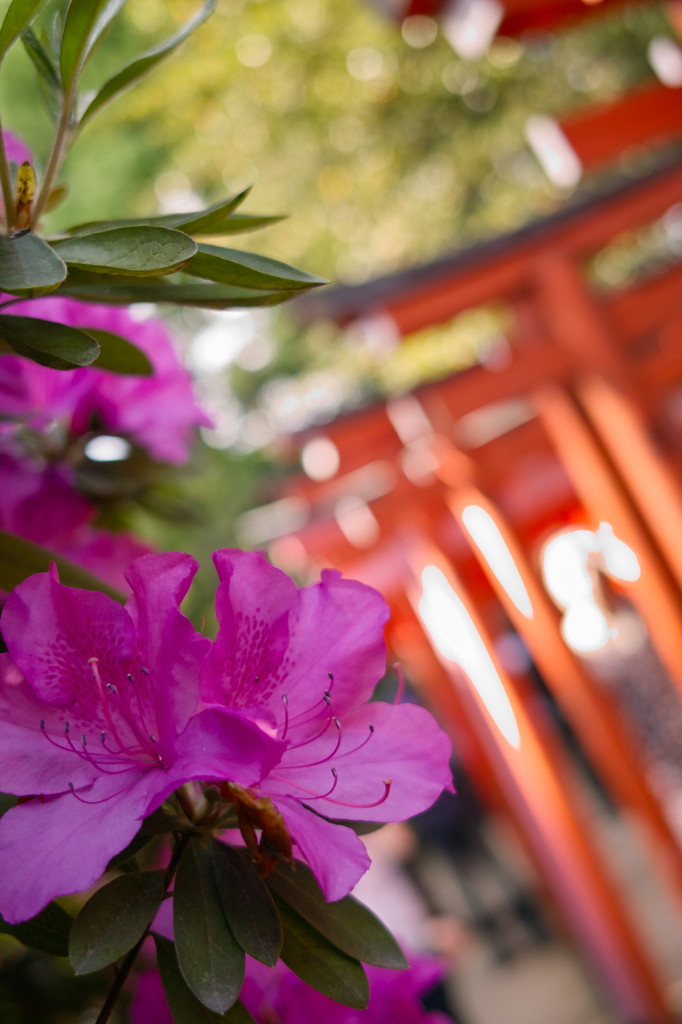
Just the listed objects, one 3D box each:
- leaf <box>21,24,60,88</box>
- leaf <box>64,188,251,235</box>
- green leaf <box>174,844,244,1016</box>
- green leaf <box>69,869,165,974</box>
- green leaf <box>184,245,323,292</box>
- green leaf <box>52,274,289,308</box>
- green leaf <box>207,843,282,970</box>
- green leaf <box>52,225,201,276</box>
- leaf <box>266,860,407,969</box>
[{"bbox_3d":[-0.101,-0.154,0.395,0.005,0.033,0.009,-38,-19,17],"label":"leaf"},{"bbox_3d":[-0.061,-0.097,0.384,0.065,0.011,0.019,-14,11,-11],"label":"leaf"},{"bbox_3d":[-0.041,0.126,0.358,0.021,0.054,0.007,-13,-25,2],"label":"green leaf"},{"bbox_3d":[-0.070,0.131,0.373,0.043,0.020,0.007,-48,-20,-19],"label":"green leaf"},{"bbox_3d":[-0.045,-0.077,0.367,0.083,0.010,0.020,10,13,10],"label":"green leaf"},{"bbox_3d":[-0.053,-0.071,0.373,0.085,0.009,0.020,2,14,7],"label":"green leaf"},{"bbox_3d":[-0.031,0.121,0.364,0.019,0.046,0.007,-27,-21,-17],"label":"green leaf"},{"bbox_3d":[-0.068,-0.080,0.356,0.058,0.009,0.021,9,34,29],"label":"green leaf"},{"bbox_3d":[-0.004,0.126,0.374,0.020,0.063,0.007,-53,-12,-17],"label":"leaf"}]

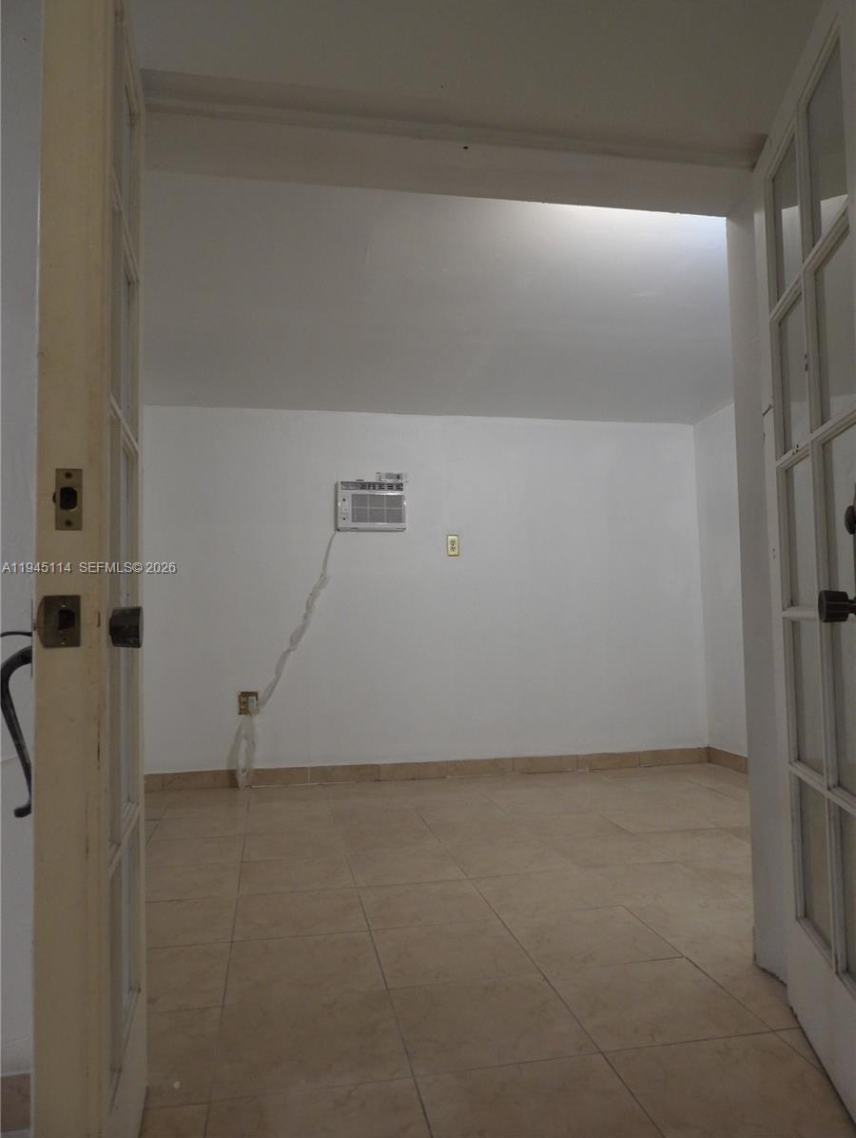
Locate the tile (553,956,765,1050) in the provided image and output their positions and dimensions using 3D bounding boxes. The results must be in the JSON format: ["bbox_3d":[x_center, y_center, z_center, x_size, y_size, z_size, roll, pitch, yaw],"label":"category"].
[{"bbox_3d":[0.533,1.050,1.919,0.403,0.010,0.398,0,-4,-11],"label":"tile"}]

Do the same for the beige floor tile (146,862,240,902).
[{"bbox_3d":[-0.882,1.130,2.835,0.403,0.010,0.398,0,-4,-11],"label":"beige floor tile"}]

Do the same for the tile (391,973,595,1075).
[{"bbox_3d":[0.136,1.062,1.862,0.406,0.010,0.403,0,-4,-11],"label":"tile"}]

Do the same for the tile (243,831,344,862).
[{"bbox_3d":[-0.554,1.149,3.288,0.401,0.010,0.387,0,-4,-11],"label":"tile"}]

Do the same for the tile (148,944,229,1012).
[{"bbox_3d":[-0.743,1.092,2.095,0.406,0.010,0.403,0,-4,-11],"label":"tile"}]

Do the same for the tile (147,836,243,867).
[{"bbox_3d":[-0.967,1.171,3.258,0.406,0.010,0.403,0,-4,-11],"label":"tile"}]

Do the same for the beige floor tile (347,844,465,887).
[{"bbox_3d":[-0.087,1.141,3.025,0.406,0.010,0.403,0,-4,-11],"label":"beige floor tile"}]

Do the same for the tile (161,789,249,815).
[{"bbox_3d":[-1.097,1.202,3.975,0.401,0.010,0.387,0,-4,-11],"label":"tile"}]

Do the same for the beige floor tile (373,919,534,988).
[{"bbox_3d":[0.062,1.072,2.219,0.401,0.010,0.387,0,-4,-11],"label":"beige floor tile"}]

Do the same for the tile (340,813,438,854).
[{"bbox_3d":[-0.157,1.147,3.364,0.401,0.010,0.387,0,-4,-11],"label":"tile"}]

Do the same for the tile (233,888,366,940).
[{"bbox_3d":[-0.415,1.117,2.560,0.406,0.010,0.403,0,-4,-11],"label":"tile"}]

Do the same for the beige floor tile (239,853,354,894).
[{"bbox_3d":[-0.490,1.143,2.948,0.406,0.010,0.403,0,-4,-11],"label":"beige floor tile"}]

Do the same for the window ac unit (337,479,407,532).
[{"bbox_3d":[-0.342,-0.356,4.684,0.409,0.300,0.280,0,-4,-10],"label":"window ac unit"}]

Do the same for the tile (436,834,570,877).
[{"bbox_3d":[0.311,1.124,3.067,0.403,0.010,0.398,0,-4,-11],"label":"tile"}]

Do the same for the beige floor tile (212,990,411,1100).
[{"bbox_3d":[-0.266,1.064,1.784,0.406,0.010,0.403,0,-4,-11],"label":"beige floor tile"}]

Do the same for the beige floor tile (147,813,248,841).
[{"bbox_3d":[-1.041,1.197,3.646,0.406,0.010,0.403,0,-4,-11],"label":"beige floor tile"}]

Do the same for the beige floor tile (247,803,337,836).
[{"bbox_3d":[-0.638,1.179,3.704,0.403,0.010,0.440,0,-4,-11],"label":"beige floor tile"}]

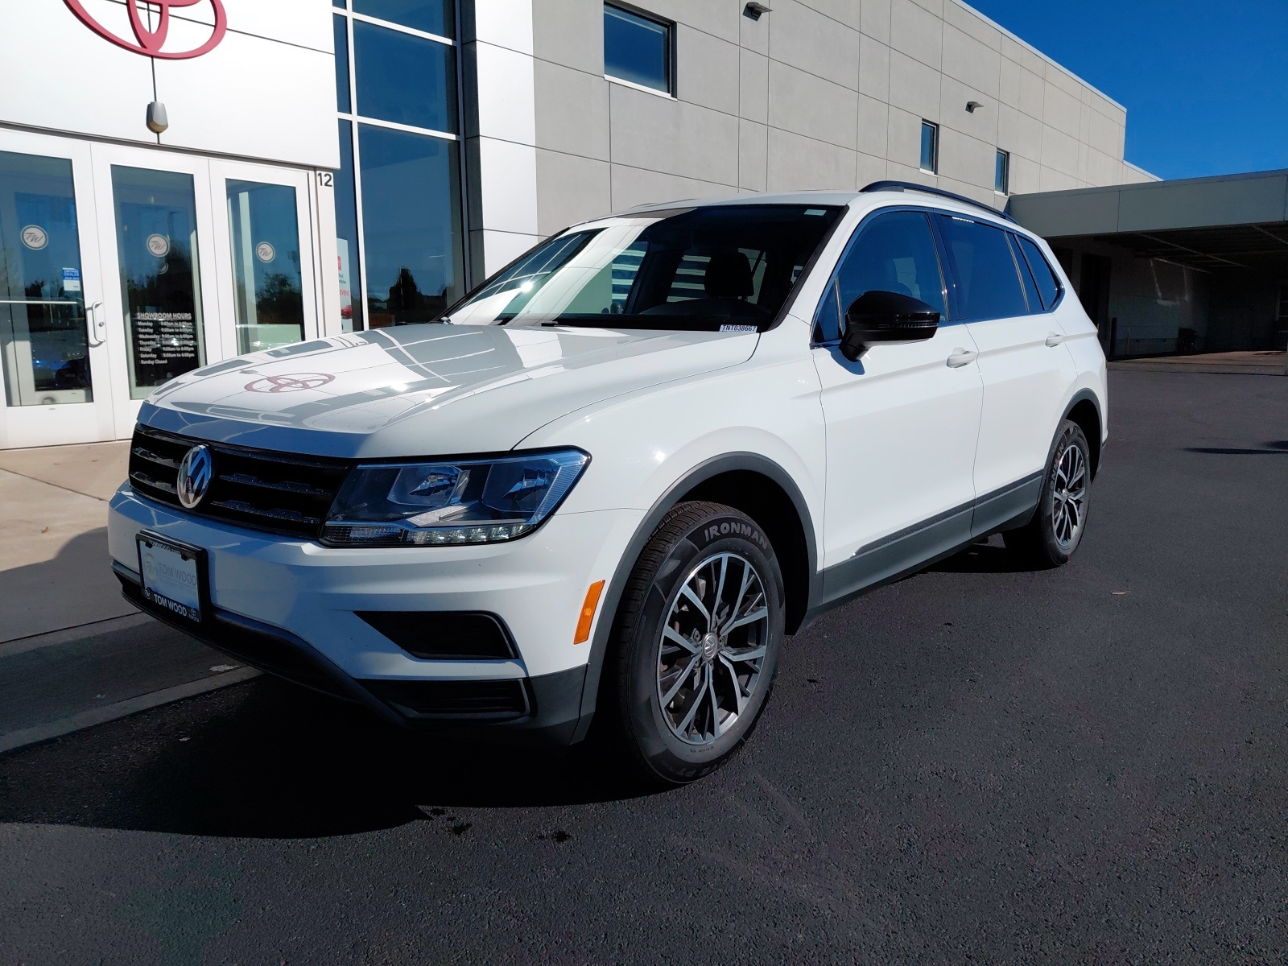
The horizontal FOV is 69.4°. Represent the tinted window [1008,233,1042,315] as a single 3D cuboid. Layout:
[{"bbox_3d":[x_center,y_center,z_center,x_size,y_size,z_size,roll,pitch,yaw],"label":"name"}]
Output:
[{"bbox_3d":[1.614,-0.894,3.950,0.040,0.345,0.170,-19,-5,42],"label":"tinted window"}]

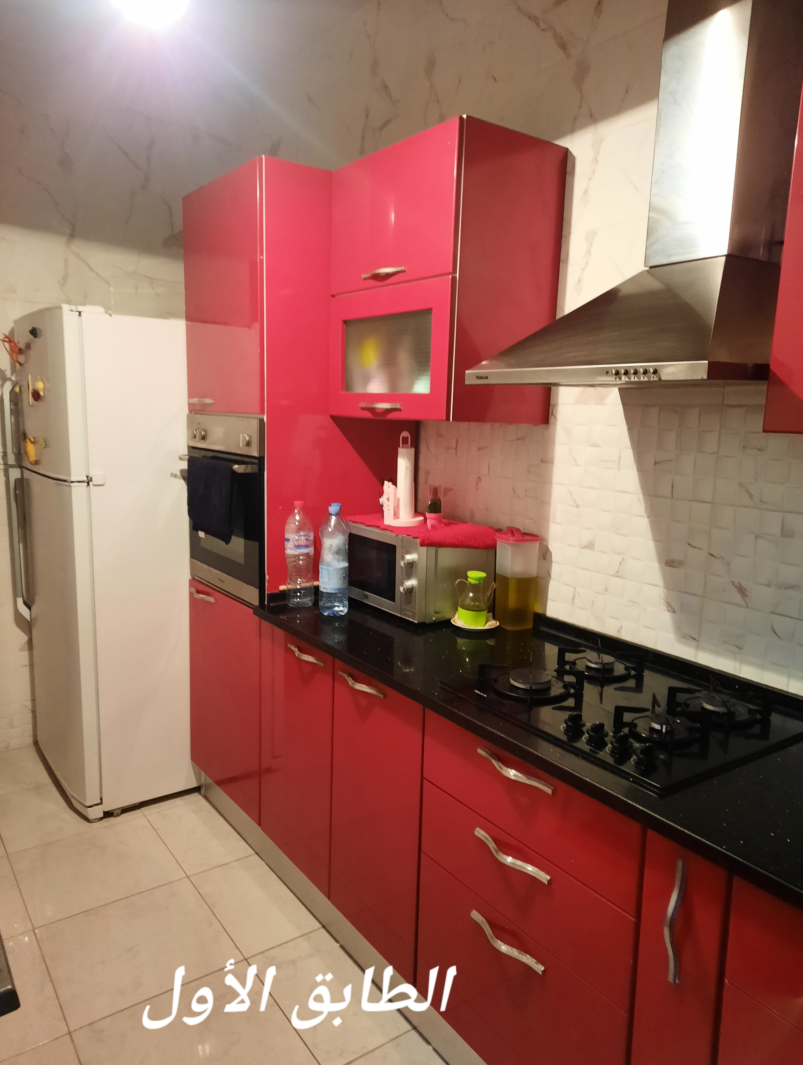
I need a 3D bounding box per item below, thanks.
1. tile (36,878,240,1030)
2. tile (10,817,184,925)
[{"bbox_3d":[-0.740,1.161,2.172,0.455,0.012,0.450,-5,11,-35],"label":"tile"},{"bbox_3d":[-1.016,1.102,2.570,0.457,0.010,0.457,-5,12,-35],"label":"tile"}]

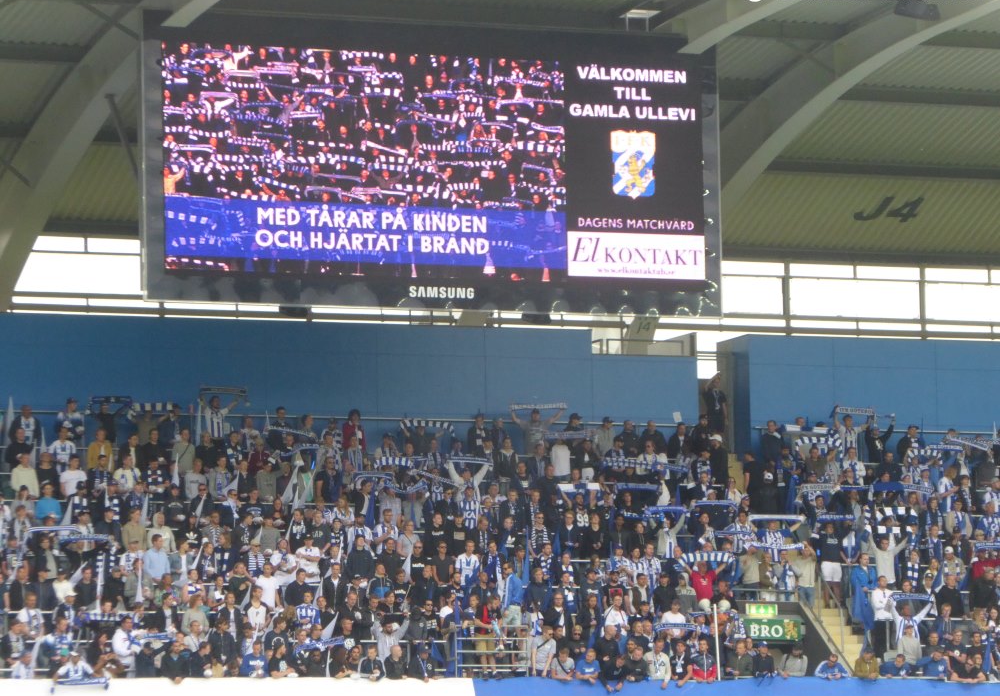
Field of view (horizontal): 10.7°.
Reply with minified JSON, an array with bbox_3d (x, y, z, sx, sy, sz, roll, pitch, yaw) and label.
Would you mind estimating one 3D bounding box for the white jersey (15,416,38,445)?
[{"bbox_3d":[-9.764,1.710,110.082,0.460,0.660,0.280,0,-5,-8],"label":"white jersey"}]

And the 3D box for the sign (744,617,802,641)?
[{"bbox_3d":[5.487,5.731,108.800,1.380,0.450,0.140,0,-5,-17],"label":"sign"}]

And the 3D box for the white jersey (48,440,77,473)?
[{"bbox_3d":[-8.920,2.238,109.208,0.530,0.700,0.280,-1,-5,-6],"label":"white jersey"}]

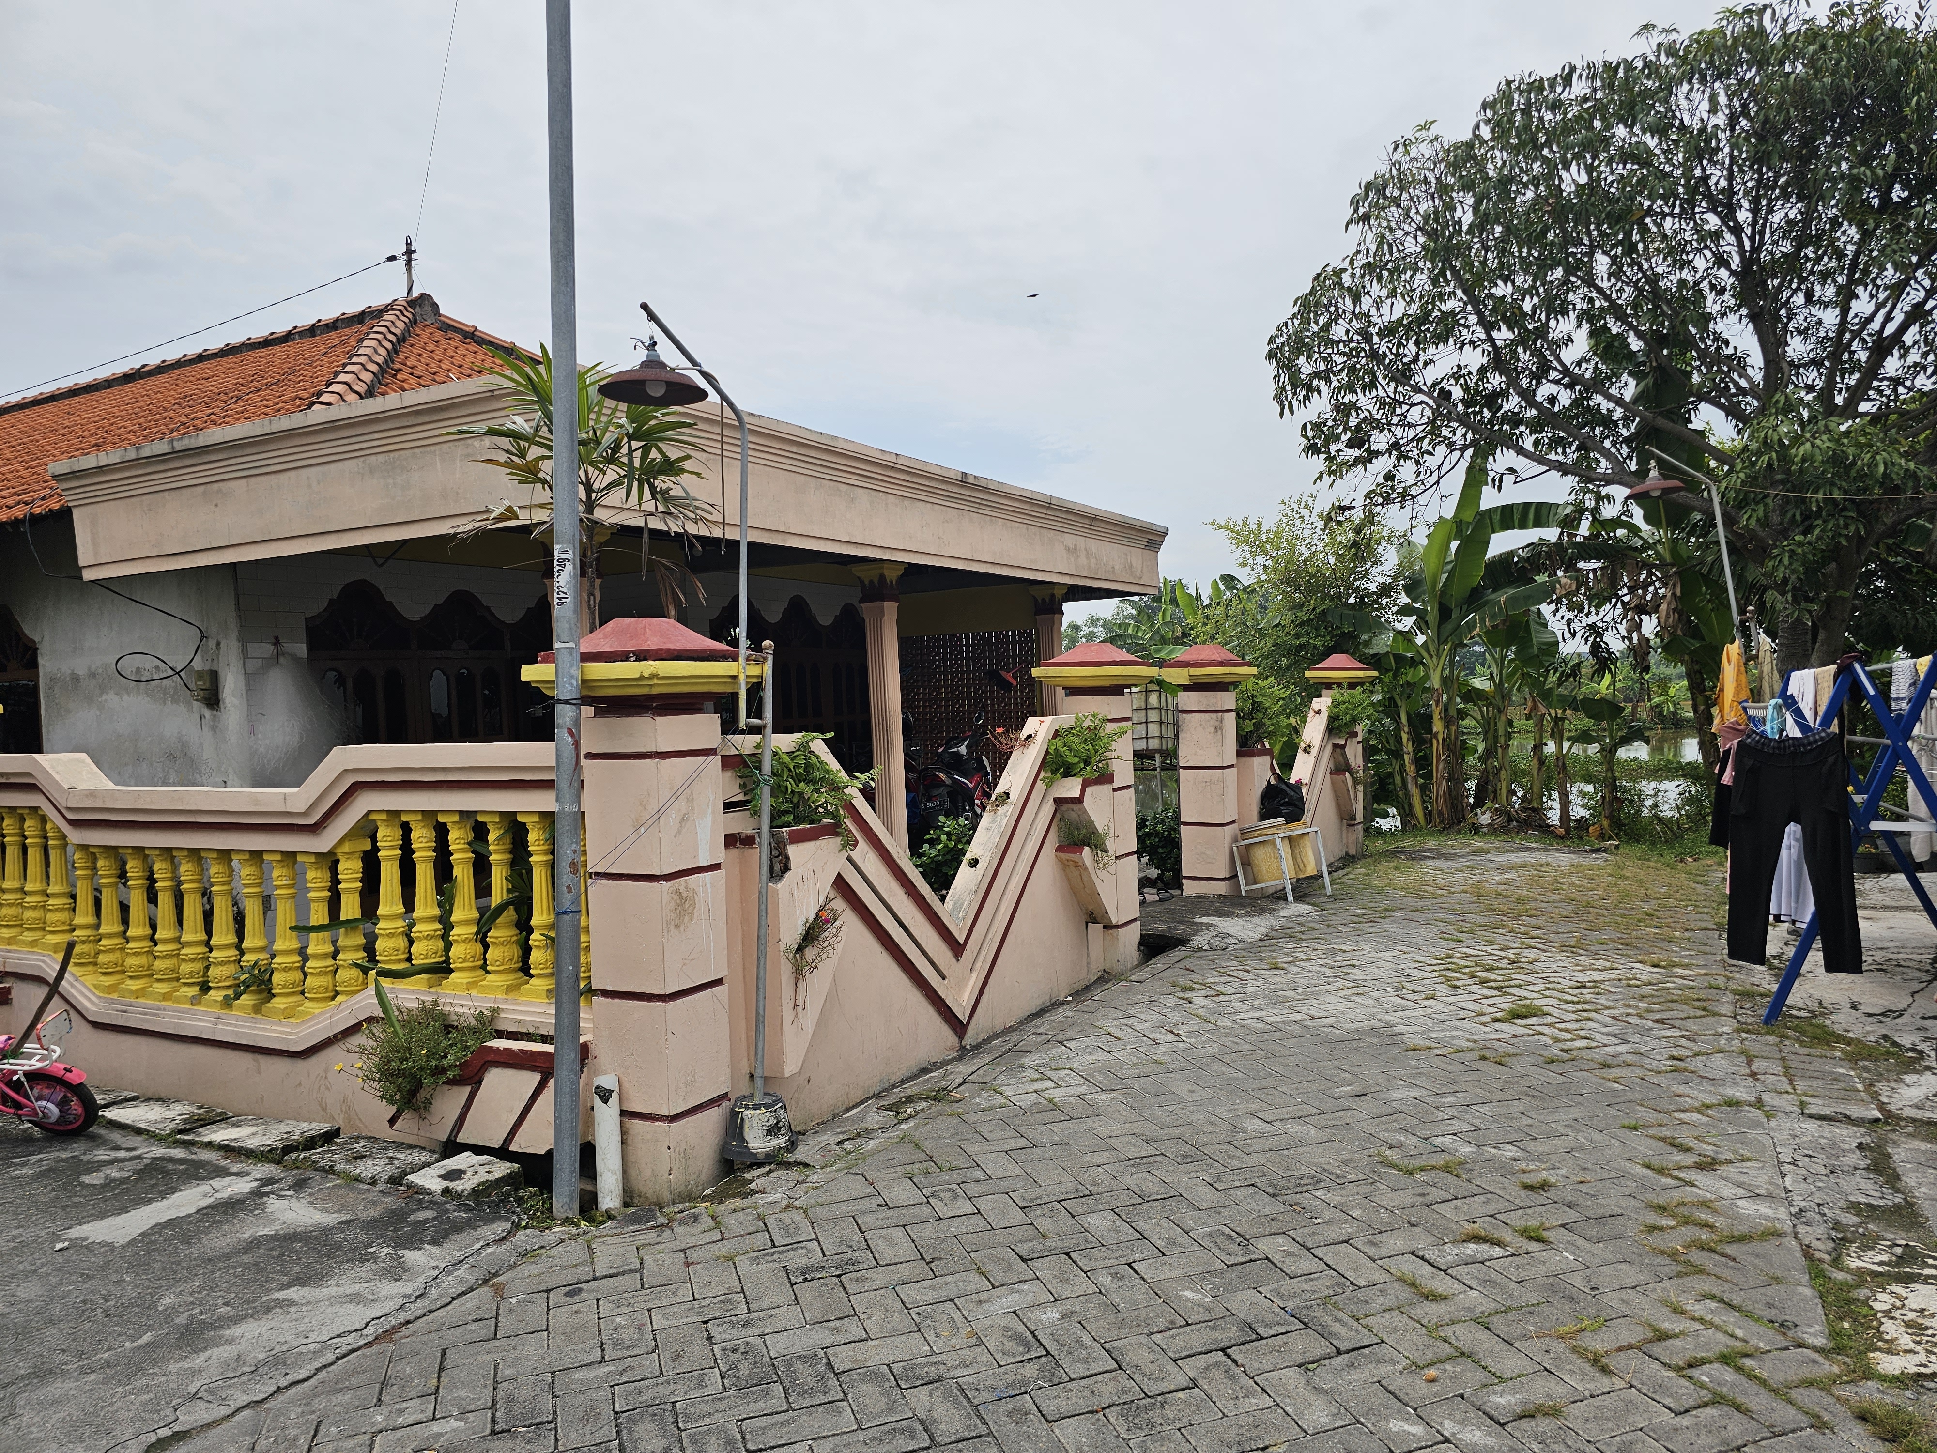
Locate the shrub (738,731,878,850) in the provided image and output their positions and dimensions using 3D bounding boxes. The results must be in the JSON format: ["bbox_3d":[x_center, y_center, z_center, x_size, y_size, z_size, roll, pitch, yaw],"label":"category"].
[{"bbox_3d":[-0.519,0.208,4.168,0.240,0.355,0.450,-1,2,28],"label":"shrub"}]

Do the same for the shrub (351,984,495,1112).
[{"bbox_3d":[-1.646,0.985,3.905,0.350,0.350,0.240,-1,2,28],"label":"shrub"}]

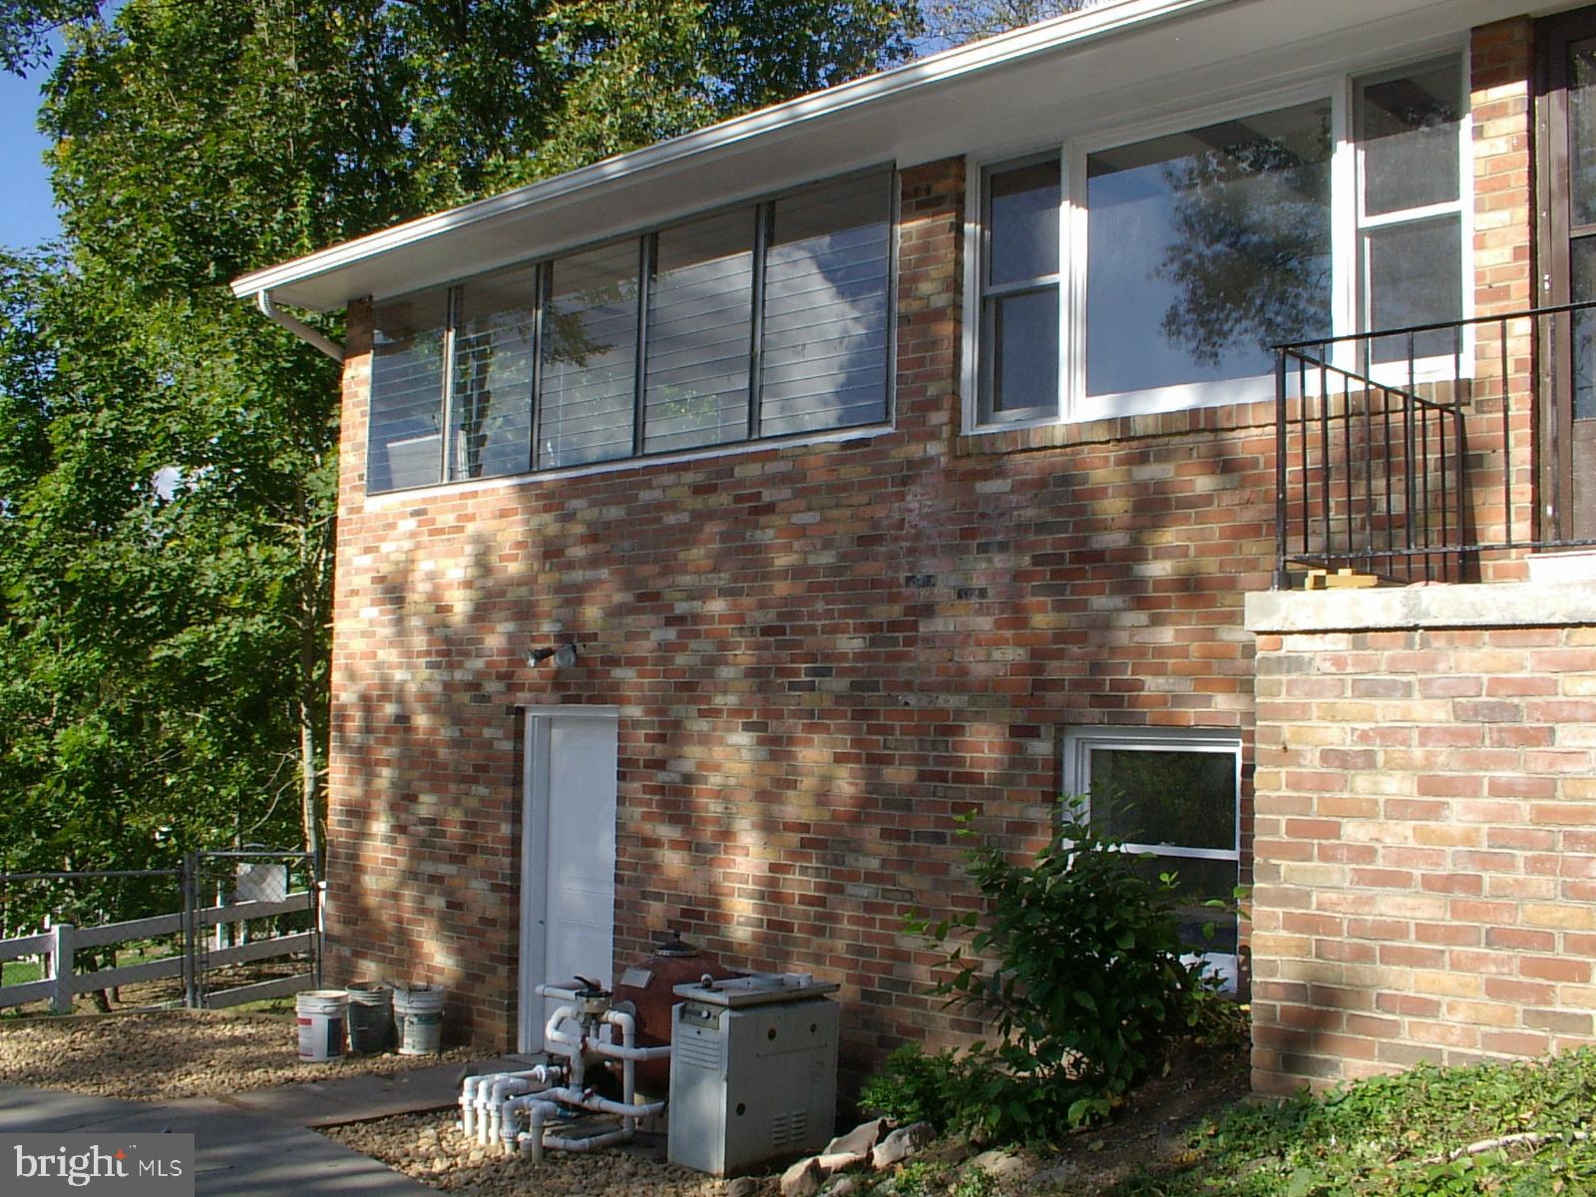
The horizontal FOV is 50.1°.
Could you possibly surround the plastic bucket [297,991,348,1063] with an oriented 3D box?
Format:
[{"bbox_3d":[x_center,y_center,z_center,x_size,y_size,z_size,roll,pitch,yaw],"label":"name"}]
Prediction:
[{"bbox_3d":[-2.727,2.459,9.780,0.300,0.370,0.300,1,-4,0],"label":"plastic bucket"}]

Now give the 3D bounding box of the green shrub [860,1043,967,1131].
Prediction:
[{"bbox_3d":[0.506,2.142,7.485,0.460,0.380,0.420,1,-4,0],"label":"green shrub"}]

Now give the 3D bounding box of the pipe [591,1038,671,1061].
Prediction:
[{"bbox_3d":[-0.799,2.122,8.079,0.420,0.060,0.240,-3,-6,43],"label":"pipe"}]

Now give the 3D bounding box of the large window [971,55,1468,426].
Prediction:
[{"bbox_3d":[1.730,-1.480,7.417,2.470,1.310,0.110,-3,-6,43],"label":"large window"}]

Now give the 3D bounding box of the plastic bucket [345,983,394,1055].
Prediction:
[{"bbox_3d":[-2.508,2.475,10.020,0.300,0.370,0.300,1,-4,0],"label":"plastic bucket"}]

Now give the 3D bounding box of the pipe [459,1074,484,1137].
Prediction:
[{"bbox_3d":[-1.507,2.378,8.004,0.090,0.285,0.110,-3,-6,43],"label":"pipe"}]

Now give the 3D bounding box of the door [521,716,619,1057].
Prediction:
[{"bbox_3d":[-1.266,1.655,9.920,0.930,2.060,0.120,-3,-6,43],"label":"door"}]

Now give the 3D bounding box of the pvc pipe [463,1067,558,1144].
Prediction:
[{"bbox_3d":[-1.322,2.387,8.072,0.270,0.290,0.480,-3,-6,43],"label":"pvc pipe"}]

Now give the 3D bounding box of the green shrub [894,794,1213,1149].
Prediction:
[{"bbox_3d":[1.021,1.480,6.829,1.080,1.300,0.950,-3,-6,43],"label":"green shrub"}]

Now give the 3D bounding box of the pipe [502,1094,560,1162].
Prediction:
[{"bbox_3d":[-1.157,2.368,7.661,0.340,0.260,0.230,-3,-6,43],"label":"pipe"}]

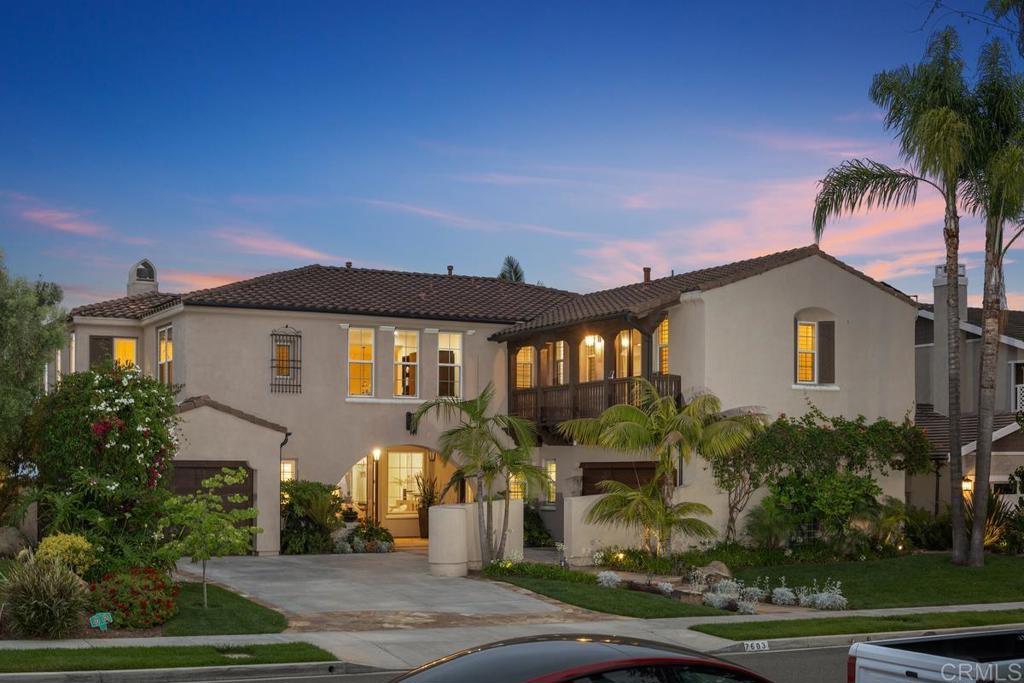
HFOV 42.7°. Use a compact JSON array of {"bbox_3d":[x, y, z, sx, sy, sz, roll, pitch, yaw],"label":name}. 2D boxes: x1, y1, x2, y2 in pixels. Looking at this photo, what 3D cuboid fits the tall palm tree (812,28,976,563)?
[{"bbox_3d":[8.857,-1.065,30.300,3.600,12.000,3.500,-1,-3,16],"label":"tall palm tree"}]

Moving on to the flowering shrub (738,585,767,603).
[{"bbox_3d":[4.577,4.795,24.900,0.520,0.340,0.480,-1,-3,9],"label":"flowering shrub"}]

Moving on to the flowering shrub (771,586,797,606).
[{"bbox_3d":[5.125,4.814,24.700,0.480,0.360,0.450,-1,-3,9],"label":"flowering shrub"}]

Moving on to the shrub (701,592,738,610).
[{"bbox_3d":[3.822,4.789,24.100,0.610,0.340,0.520,-1,-3,9],"label":"shrub"}]

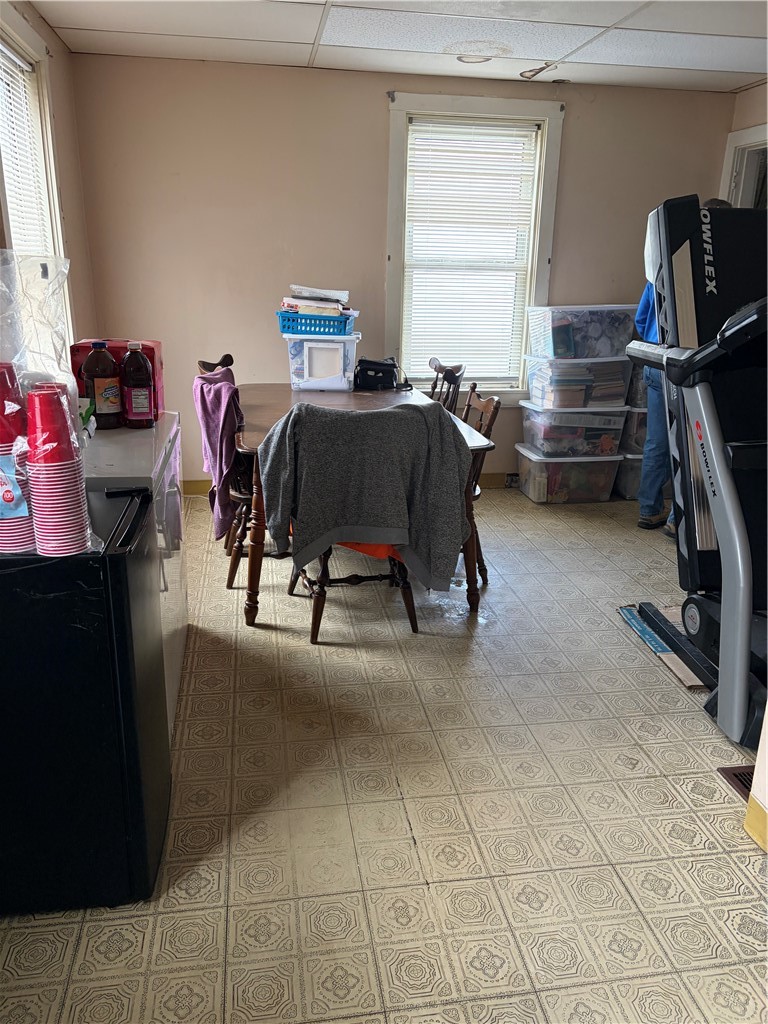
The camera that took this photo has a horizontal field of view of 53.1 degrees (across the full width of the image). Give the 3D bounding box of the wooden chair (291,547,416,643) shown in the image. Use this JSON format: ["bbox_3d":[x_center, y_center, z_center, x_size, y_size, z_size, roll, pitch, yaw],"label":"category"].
[{"bbox_3d":[-0.109,-0.014,3.041,0.500,0.925,0.580,-3,18,-13],"label":"wooden chair"}]

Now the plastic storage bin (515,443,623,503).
[{"bbox_3d":[1.175,-0.257,4.961,0.585,0.305,0.410,-2,18,-9],"label":"plastic storage bin"}]

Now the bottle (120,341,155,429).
[{"bbox_3d":[-0.825,-0.426,2.572,0.109,0.278,0.109,-1,18,-9],"label":"bottle"}]

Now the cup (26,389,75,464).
[{"bbox_3d":[-0.624,-0.157,1.437,0.095,0.122,0.095,-2,18,-9],"label":"cup"}]

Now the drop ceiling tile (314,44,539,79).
[{"bbox_3d":[0.253,-2.370,4.054,1.225,0.018,0.445,-2,18,-9],"label":"drop ceiling tile"}]

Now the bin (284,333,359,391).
[{"bbox_3d":[-0.321,-0.799,4.112,0.385,0.288,0.270,2,17,3],"label":"bin"}]

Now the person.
[{"bbox_3d":[1.649,-0.732,4.101,0.480,1.740,0.480,-4,18,-16],"label":"person"}]

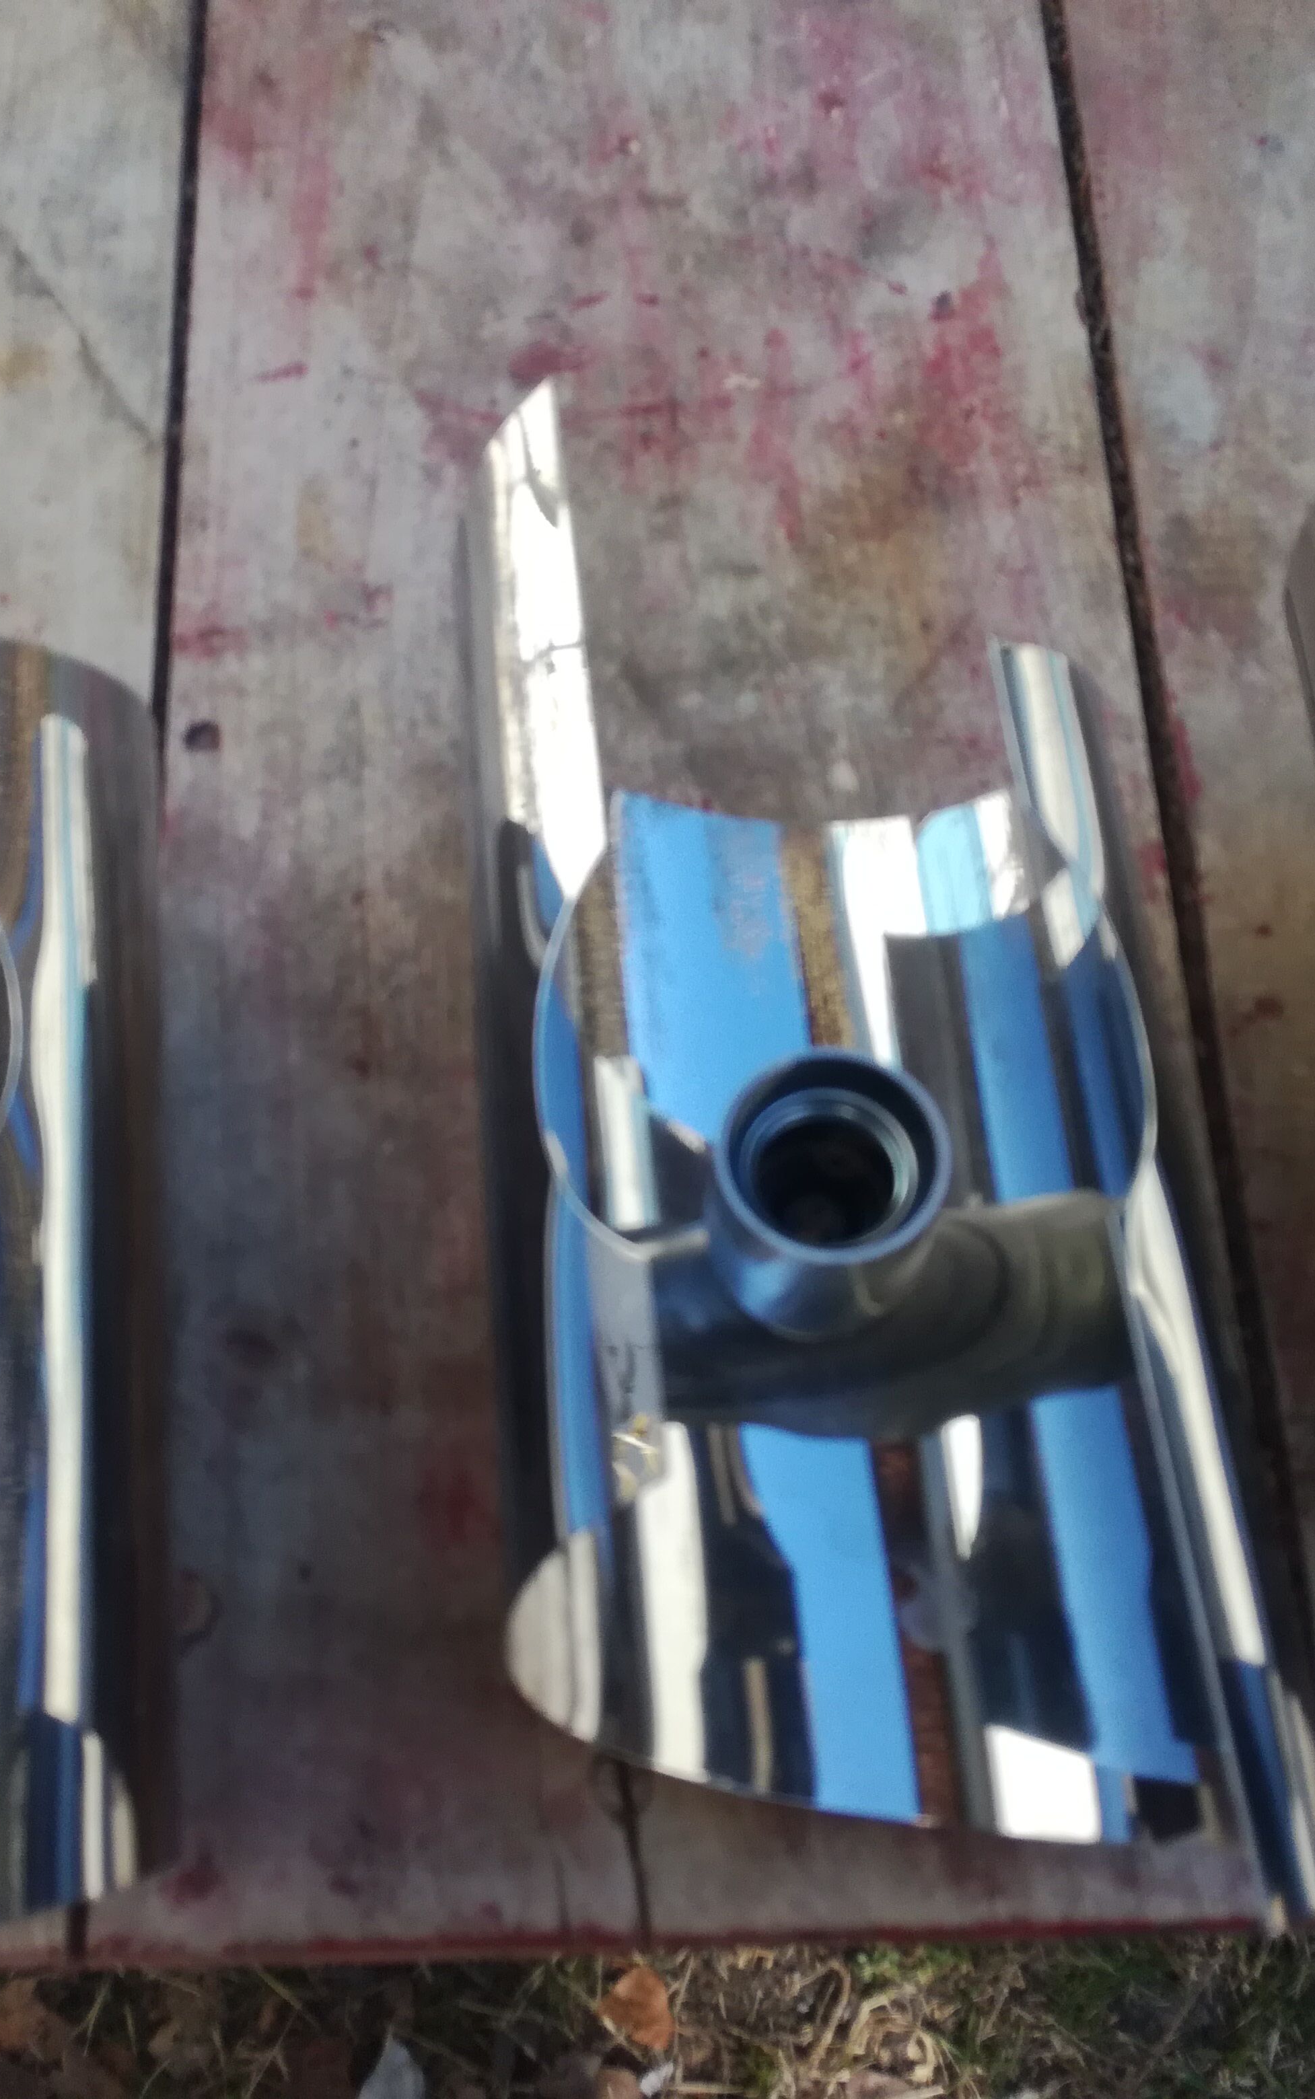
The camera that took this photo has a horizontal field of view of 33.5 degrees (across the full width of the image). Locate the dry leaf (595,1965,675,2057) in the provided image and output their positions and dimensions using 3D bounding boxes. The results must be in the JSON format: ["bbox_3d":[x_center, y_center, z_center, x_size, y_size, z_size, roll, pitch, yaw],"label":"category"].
[{"bbox_3d":[-0.011,0.480,1.090,0.038,0.014,0.046,-21,68,-7],"label":"dry leaf"}]

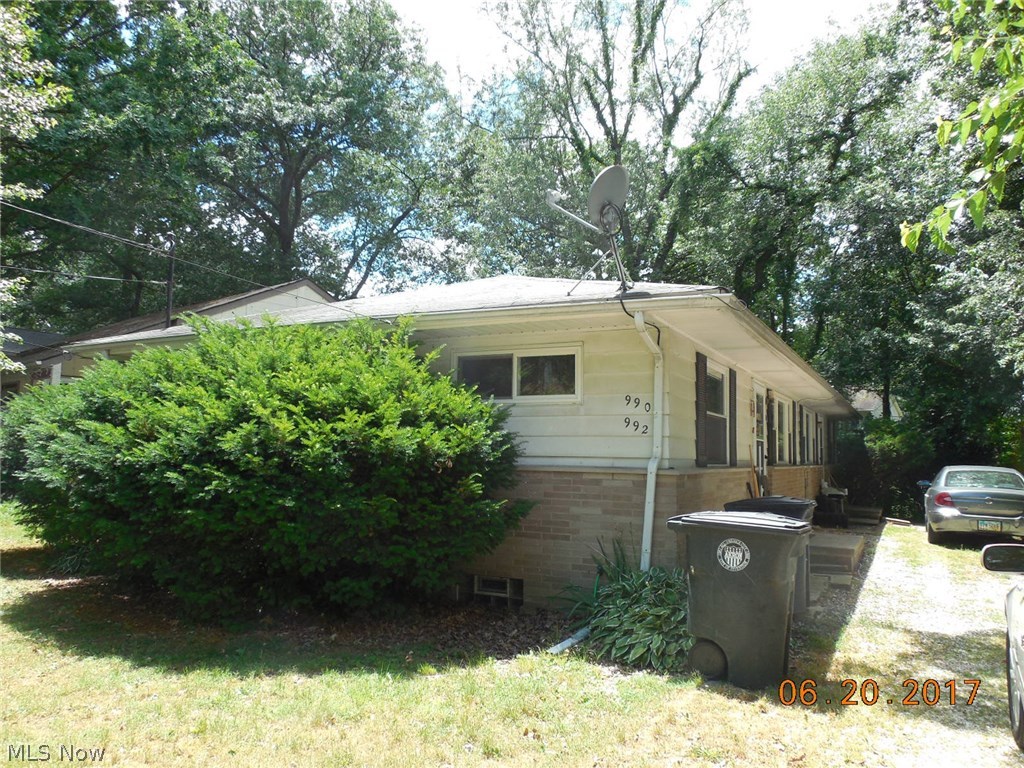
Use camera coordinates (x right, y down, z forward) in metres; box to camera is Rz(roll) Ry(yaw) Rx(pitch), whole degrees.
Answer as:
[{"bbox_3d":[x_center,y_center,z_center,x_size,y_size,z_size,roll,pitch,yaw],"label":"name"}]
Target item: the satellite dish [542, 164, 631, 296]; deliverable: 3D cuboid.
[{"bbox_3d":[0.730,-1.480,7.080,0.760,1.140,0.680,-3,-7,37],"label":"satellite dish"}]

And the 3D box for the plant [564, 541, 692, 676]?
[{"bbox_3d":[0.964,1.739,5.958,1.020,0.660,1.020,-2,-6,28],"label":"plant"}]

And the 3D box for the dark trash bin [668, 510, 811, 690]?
[{"bbox_3d":[1.632,1.467,5.209,0.860,1.100,0.700,-2,-6,27],"label":"dark trash bin"}]

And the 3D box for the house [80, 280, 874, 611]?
[{"bbox_3d":[1.679,0.749,15.109,8.920,4.370,16.200,-2,-6,28],"label":"house"}]

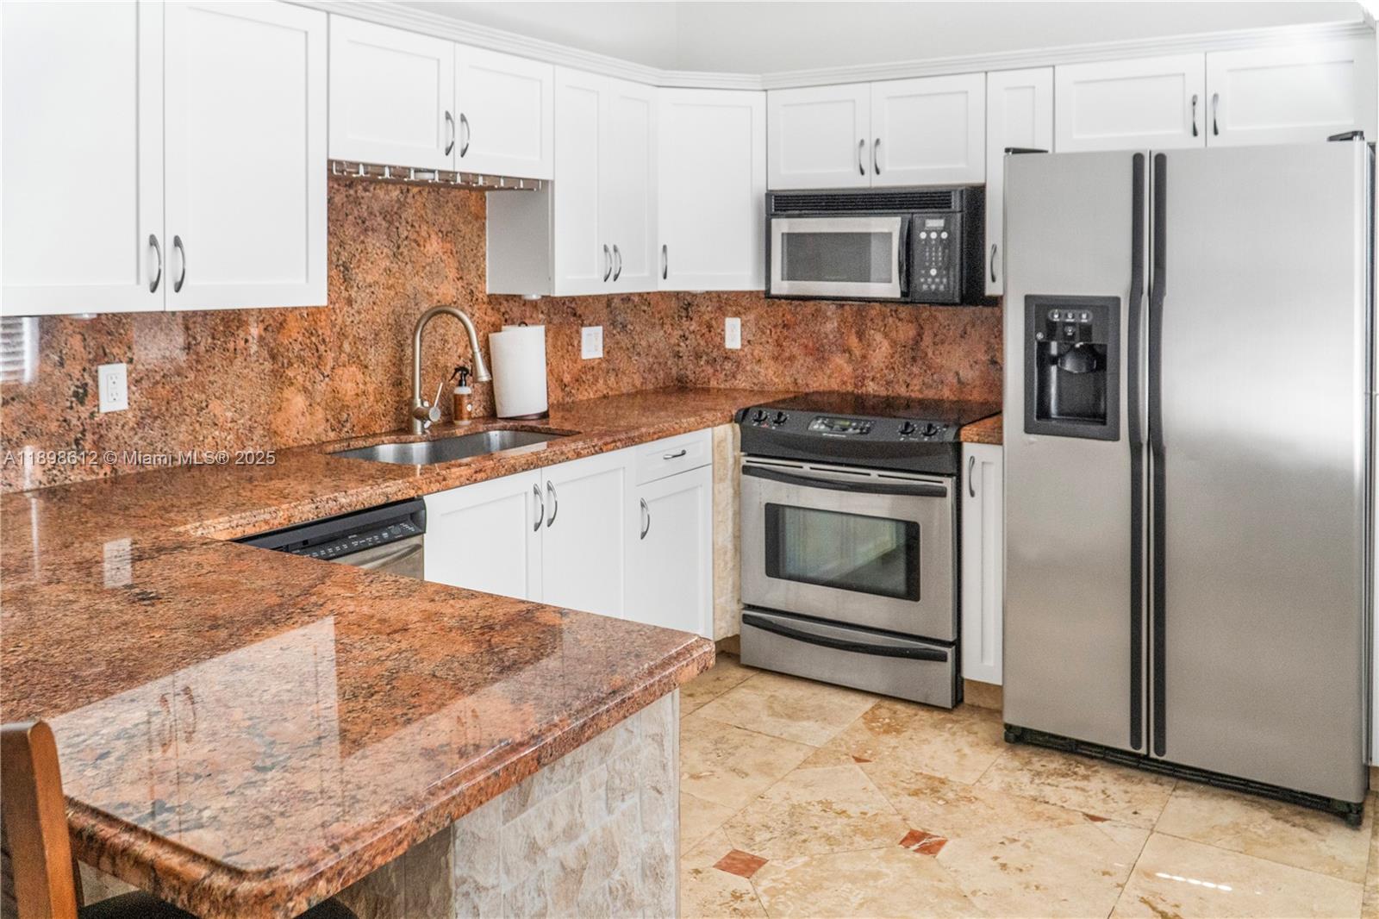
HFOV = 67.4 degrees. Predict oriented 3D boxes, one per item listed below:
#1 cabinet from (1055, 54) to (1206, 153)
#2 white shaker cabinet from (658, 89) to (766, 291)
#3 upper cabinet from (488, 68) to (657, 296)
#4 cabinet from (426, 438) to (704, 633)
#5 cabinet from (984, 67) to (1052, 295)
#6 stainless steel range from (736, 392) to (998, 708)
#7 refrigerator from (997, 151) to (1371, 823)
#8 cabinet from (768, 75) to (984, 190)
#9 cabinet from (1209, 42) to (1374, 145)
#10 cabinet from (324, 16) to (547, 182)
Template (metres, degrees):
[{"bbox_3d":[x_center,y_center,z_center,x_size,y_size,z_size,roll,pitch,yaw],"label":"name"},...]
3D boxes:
[{"bbox_3d":[1.498,-1.161,3.463,0.461,0.304,0.316,6,11,33],"label":"cabinet"},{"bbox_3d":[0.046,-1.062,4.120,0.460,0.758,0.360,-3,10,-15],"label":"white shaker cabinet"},{"bbox_3d":[-0.401,-0.985,3.752,0.316,0.758,0.603,6,11,33],"label":"upper cabinet"},{"bbox_3d":[-0.540,0.374,3.273,0.615,0.820,1.388,6,11,33],"label":"cabinet"},{"bbox_3d":[1.204,-0.964,3.646,0.235,0.758,0.316,6,11,33],"label":"cabinet"},{"bbox_3d":[0.680,0.290,3.690,0.770,0.925,0.700,6,11,33],"label":"stainless steel range"},{"bbox_3d":[1.512,-0.013,3.122,0.925,1.785,0.810,6,11,33],"label":"refrigerator"},{"bbox_3d":[0.736,-1.207,3.893,0.842,0.375,0.316,6,11,33],"label":"cabinet"},{"bbox_3d":[1.888,-1.116,3.239,0.451,0.304,0.316,6,11,33],"label":"cabinet"},{"bbox_3d":[-0.817,-1.064,3.158,0.316,0.379,0.923,6,11,33],"label":"cabinet"}]

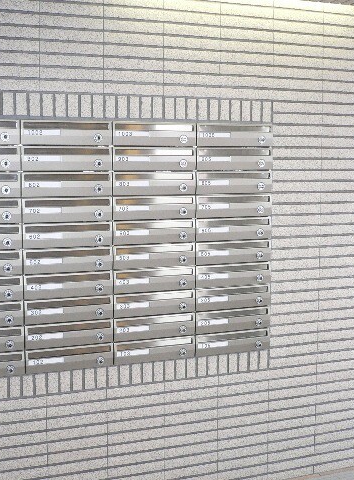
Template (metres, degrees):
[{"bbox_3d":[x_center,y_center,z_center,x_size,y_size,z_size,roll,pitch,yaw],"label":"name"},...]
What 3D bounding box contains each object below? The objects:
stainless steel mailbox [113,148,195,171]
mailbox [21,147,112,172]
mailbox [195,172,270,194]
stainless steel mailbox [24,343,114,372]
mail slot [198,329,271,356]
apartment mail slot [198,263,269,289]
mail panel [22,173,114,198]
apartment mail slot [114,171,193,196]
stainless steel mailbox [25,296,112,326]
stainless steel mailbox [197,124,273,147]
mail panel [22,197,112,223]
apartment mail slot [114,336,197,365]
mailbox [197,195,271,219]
[{"bbox_3d":[-0.113,-0.337,2.702,0.352,0.098,0.150,-2,7,-20],"label":"stainless steel mailbox"},{"bbox_3d":[-0.456,-0.327,2.630,0.355,0.099,0.160,-2,7,-19],"label":"mailbox"},{"bbox_3d":[0.223,-0.250,2.834,0.352,0.098,0.150,-2,7,-20],"label":"mailbox"},{"bbox_3d":[-0.445,0.476,2.671,0.356,0.099,0.100,-2,7,-20],"label":"stainless steel mailbox"},{"bbox_3d":[0.222,0.444,2.913,0.352,0.098,0.150,-2,7,-20],"label":"mail slot"},{"bbox_3d":[0.223,0.147,2.879,0.352,0.098,0.150,-2,7,-20],"label":"apartment mail slot"},{"bbox_3d":[-0.444,-0.222,2.595,0.356,0.099,0.100,-2,7,-20],"label":"mail panel"},{"bbox_3d":[-0.115,-0.240,2.756,0.355,0.099,0.160,-2,7,-19],"label":"apartment mail slot"},{"bbox_3d":[-0.450,0.271,2.649,0.352,0.098,0.150,-2,7,-20],"label":"stainless steel mailbox"},{"bbox_3d":[0.223,-0.448,2.812,0.352,0.098,0.150,-2,7,-20],"label":"stainless steel mailbox"},{"bbox_3d":[-0.456,-0.127,2.654,0.355,0.099,0.160,-2,7,-19],"label":"mail panel"},{"bbox_3d":[-0.116,0.460,2.838,0.355,0.099,0.160,-2,7,-19],"label":"apartment mail slot"},{"bbox_3d":[0.223,-0.151,2.845,0.352,0.098,0.150,-2,7,-20],"label":"mailbox"}]

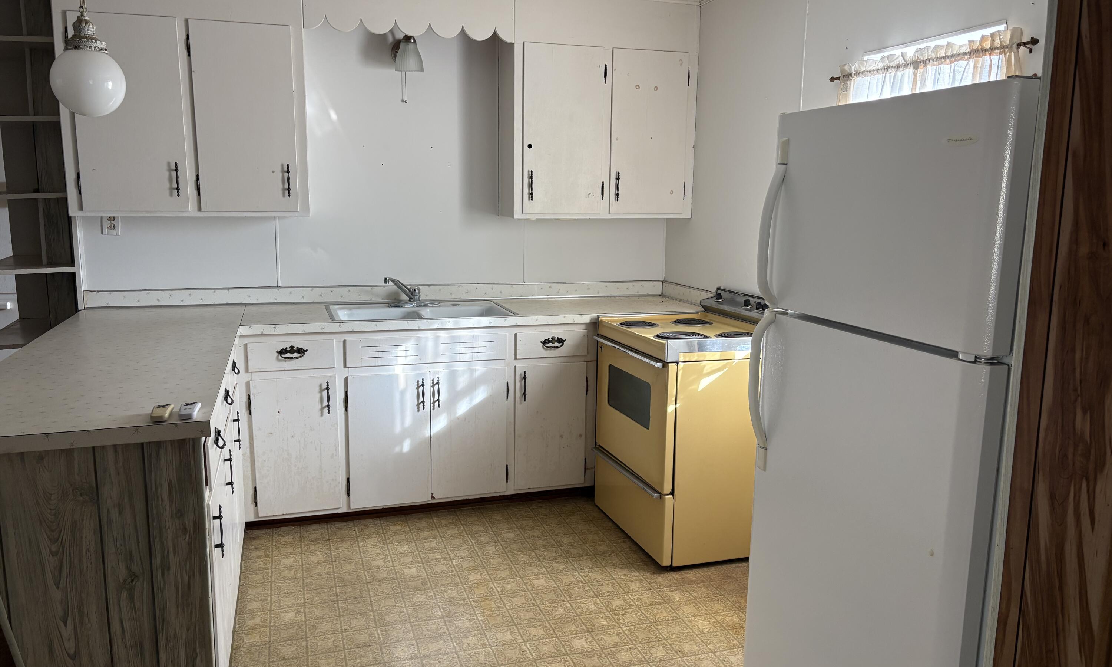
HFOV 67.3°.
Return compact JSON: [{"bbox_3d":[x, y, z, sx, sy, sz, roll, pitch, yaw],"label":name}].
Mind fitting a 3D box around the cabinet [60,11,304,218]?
[{"bbox_3d":[-1.606,-0.935,3.689,0.960,0.825,0.346,-2,9,-18],"label":"cabinet"}]

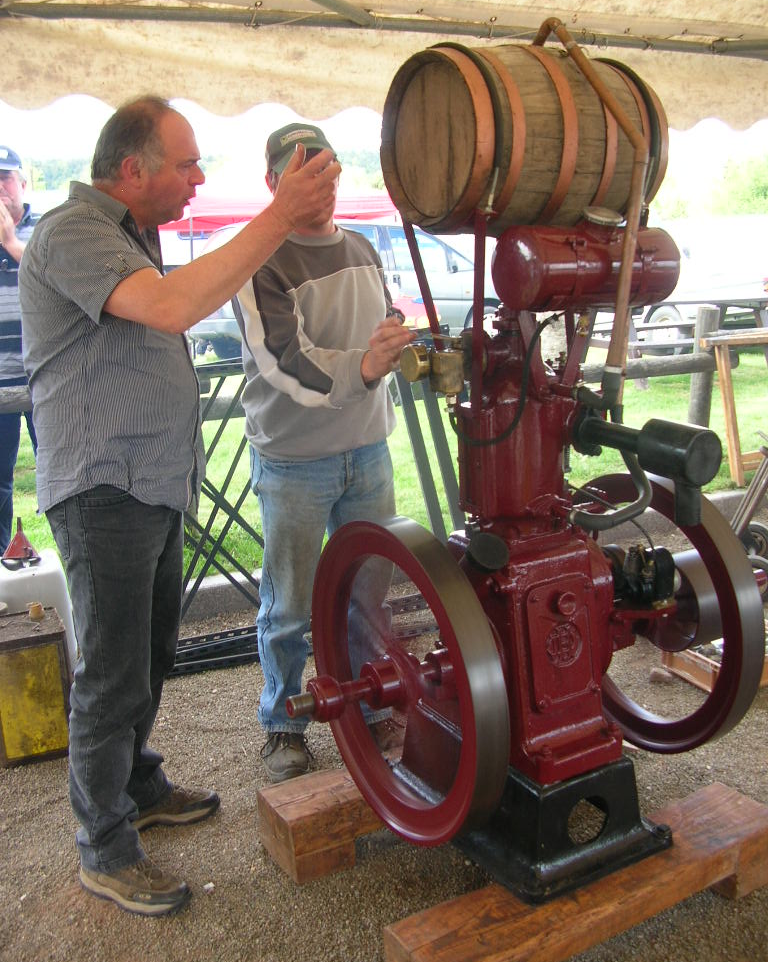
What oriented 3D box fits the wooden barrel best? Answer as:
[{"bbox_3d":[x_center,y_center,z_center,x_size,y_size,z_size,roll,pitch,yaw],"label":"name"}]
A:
[{"bbox_3d":[0.292,-0.694,2.137,0.504,0.369,0.369,-9,18,-32],"label":"wooden barrel"}]

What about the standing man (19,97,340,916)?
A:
[{"bbox_3d":[-0.433,0.073,2.367,0.700,1.794,0.514,-2,16,-6],"label":"standing man"}]

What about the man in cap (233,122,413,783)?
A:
[{"bbox_3d":[-0.111,-0.020,2.729,0.497,1.766,0.652,-6,17,-19],"label":"man in cap"}]

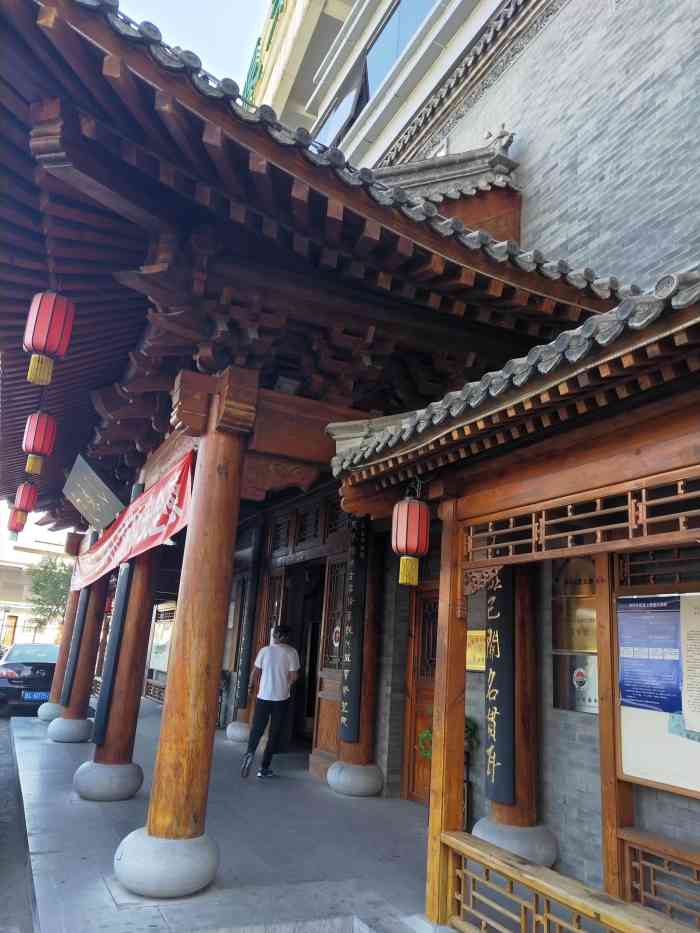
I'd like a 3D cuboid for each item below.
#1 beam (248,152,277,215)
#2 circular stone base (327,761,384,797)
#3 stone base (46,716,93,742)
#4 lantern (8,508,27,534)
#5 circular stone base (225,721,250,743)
[{"bbox_3d":[-0.474,-1.539,3.404,0.080,0.090,0.500,4,-2,-1],"label":"beam"},{"bbox_3d":[0.064,3.313,6.608,0.600,0.340,0.600,4,-17,1],"label":"circular stone base"},{"bbox_3d":[-3.947,3.707,8.786,0.600,0.340,0.600,13,-19,-26],"label":"stone base"},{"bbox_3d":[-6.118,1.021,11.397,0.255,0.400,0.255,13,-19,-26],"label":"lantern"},{"bbox_3d":[-1.640,4.154,9.748,0.625,0.296,0.625,4,-17,1],"label":"circular stone base"}]

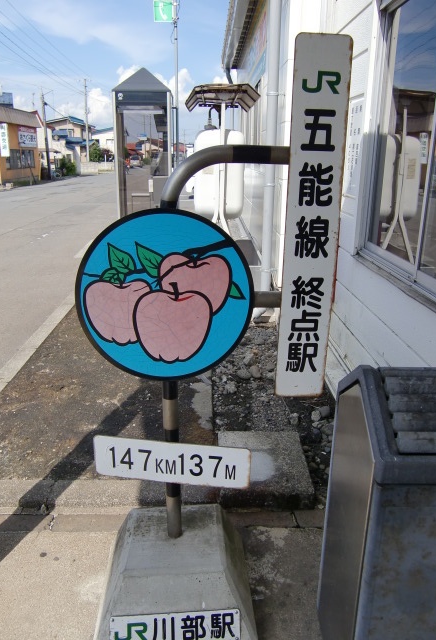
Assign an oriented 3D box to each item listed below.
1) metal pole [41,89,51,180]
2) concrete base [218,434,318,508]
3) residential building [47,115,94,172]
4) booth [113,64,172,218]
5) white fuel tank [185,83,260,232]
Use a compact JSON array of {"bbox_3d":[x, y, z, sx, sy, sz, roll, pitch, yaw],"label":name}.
[{"bbox_3d":[-10.677,-11.421,32.056,0.250,5.400,0.250,0,18,-2],"label":"metal pole"},{"bbox_3d":[0.225,0.741,2.646,0.445,0.095,0.570,0,18,-2],"label":"concrete base"},{"bbox_3d":[-16.030,-19.640,57.310,4.900,5.700,7.000,0,18,-2],"label":"residential building"},{"bbox_3d":[-1.199,-2.667,8.616,0.900,2.700,0.880,0,18,-2],"label":"booth"},{"bbox_3d":[0.021,-1.087,4.900,0.620,1.980,1.300,0,17,-1],"label":"white fuel tank"}]

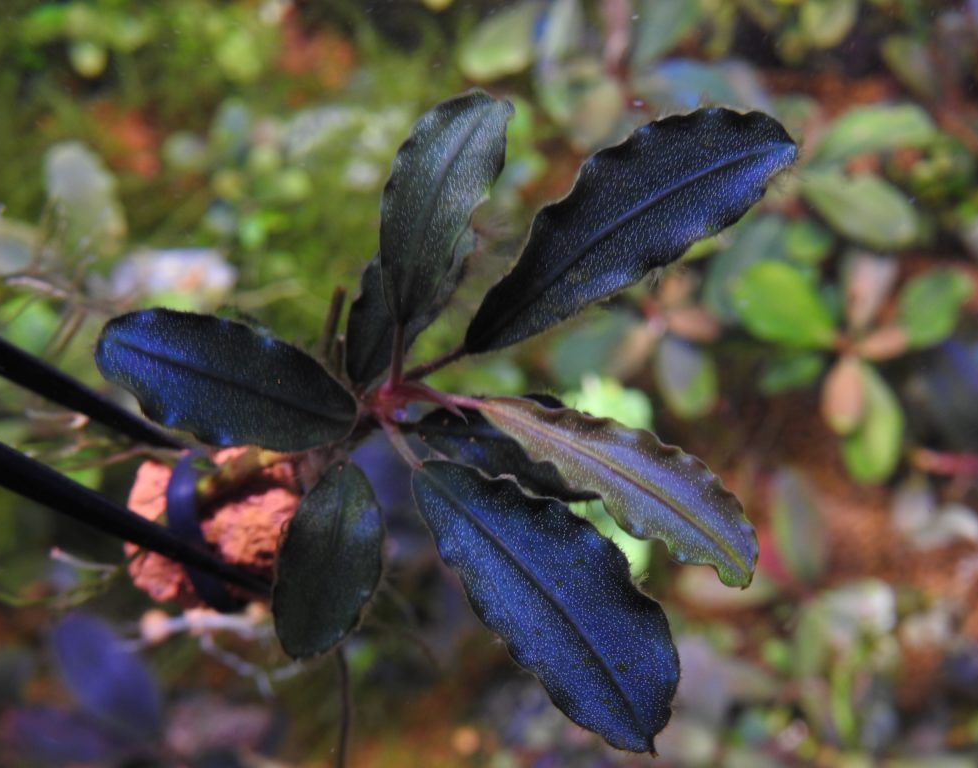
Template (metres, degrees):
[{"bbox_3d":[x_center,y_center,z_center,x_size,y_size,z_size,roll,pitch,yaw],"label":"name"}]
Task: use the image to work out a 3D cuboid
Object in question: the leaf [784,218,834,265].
[{"bbox_3d":[0.077,-0.035,0.395,0.012,0.004,0.013,-23,68,-3],"label":"leaf"}]

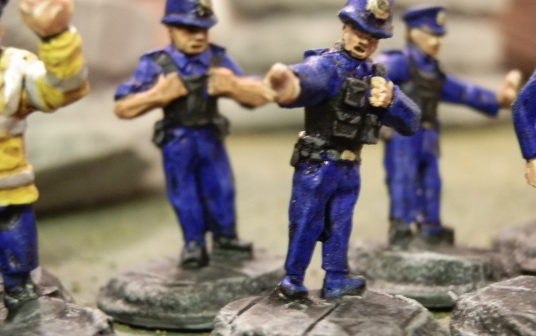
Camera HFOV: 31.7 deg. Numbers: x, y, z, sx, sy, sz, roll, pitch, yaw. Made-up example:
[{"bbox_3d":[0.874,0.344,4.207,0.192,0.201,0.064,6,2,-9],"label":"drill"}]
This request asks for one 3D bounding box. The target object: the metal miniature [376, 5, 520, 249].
[{"bbox_3d":[0.022,-0.005,0.128,0.018,0.033,0.013,-3,7,-30],"label":"metal miniature"}]

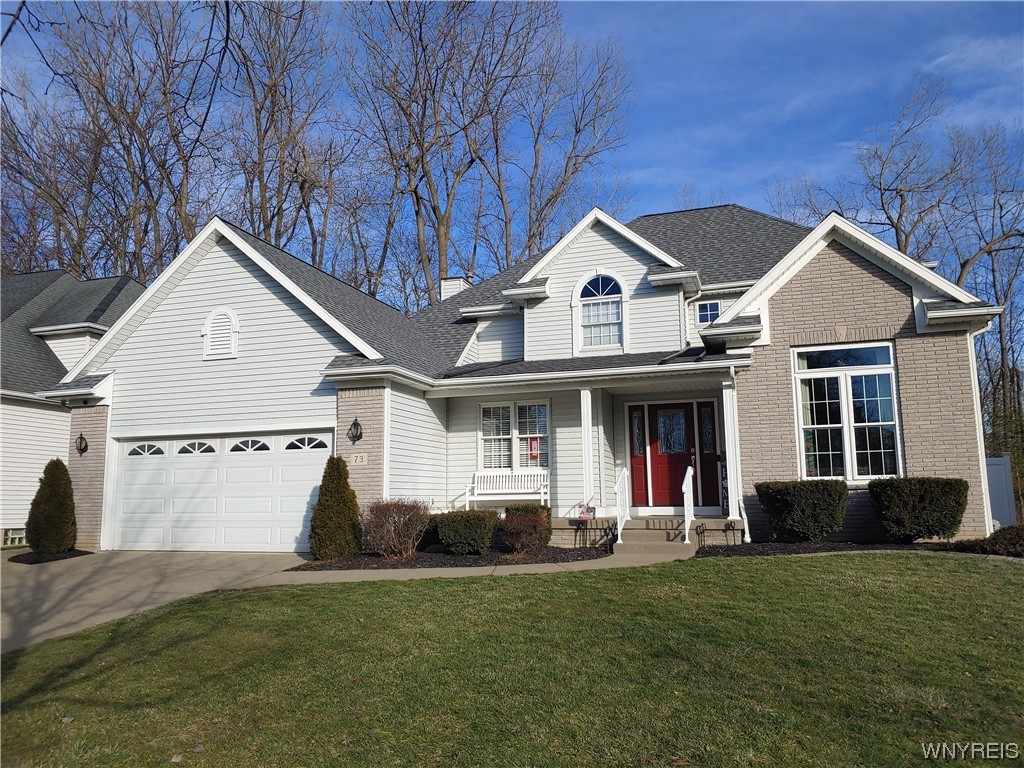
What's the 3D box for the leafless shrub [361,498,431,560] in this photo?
[{"bbox_3d":[-1.778,2.227,11.362,1.056,0.893,1.003,-1,-8,0],"label":"leafless shrub"}]

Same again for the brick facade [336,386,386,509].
[{"bbox_3d":[-2.525,1.456,12.516,0.897,2.776,0.200,-3,-9,18],"label":"brick facade"}]

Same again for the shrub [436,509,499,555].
[{"bbox_3d":[-0.704,2.342,11.736,0.956,0.691,0.860,-3,-9,18],"label":"shrub"}]

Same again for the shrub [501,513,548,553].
[{"bbox_3d":[0.188,2.362,11.653,0.732,0.617,0.695,-1,-8,0],"label":"shrub"}]

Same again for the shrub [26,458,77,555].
[{"bbox_3d":[-8.444,2.230,13.601,0.789,1.713,0.789,-3,-9,18],"label":"shrub"}]

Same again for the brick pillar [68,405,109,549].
[{"bbox_3d":[-8.195,1.806,14.325,0.925,2.730,0.200,-3,-9,18],"label":"brick pillar"}]

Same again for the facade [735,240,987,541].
[{"bbox_3d":[5.770,0.070,12.753,3.780,5.215,0.270,-3,-9,18],"label":"facade"}]

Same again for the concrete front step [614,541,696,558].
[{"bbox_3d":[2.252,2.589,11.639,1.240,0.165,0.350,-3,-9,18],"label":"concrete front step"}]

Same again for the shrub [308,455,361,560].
[{"bbox_3d":[-2.812,1.952,11.794,0.812,1.619,0.812,-3,-9,18],"label":"shrub"}]

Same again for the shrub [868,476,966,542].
[{"bbox_3d":[6.195,1.957,11.336,1.312,1.035,0.997,-3,-9,18],"label":"shrub"}]

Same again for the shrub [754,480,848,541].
[{"bbox_3d":[4.608,2.069,11.840,1.392,1.018,1.002,-3,-9,18],"label":"shrub"}]

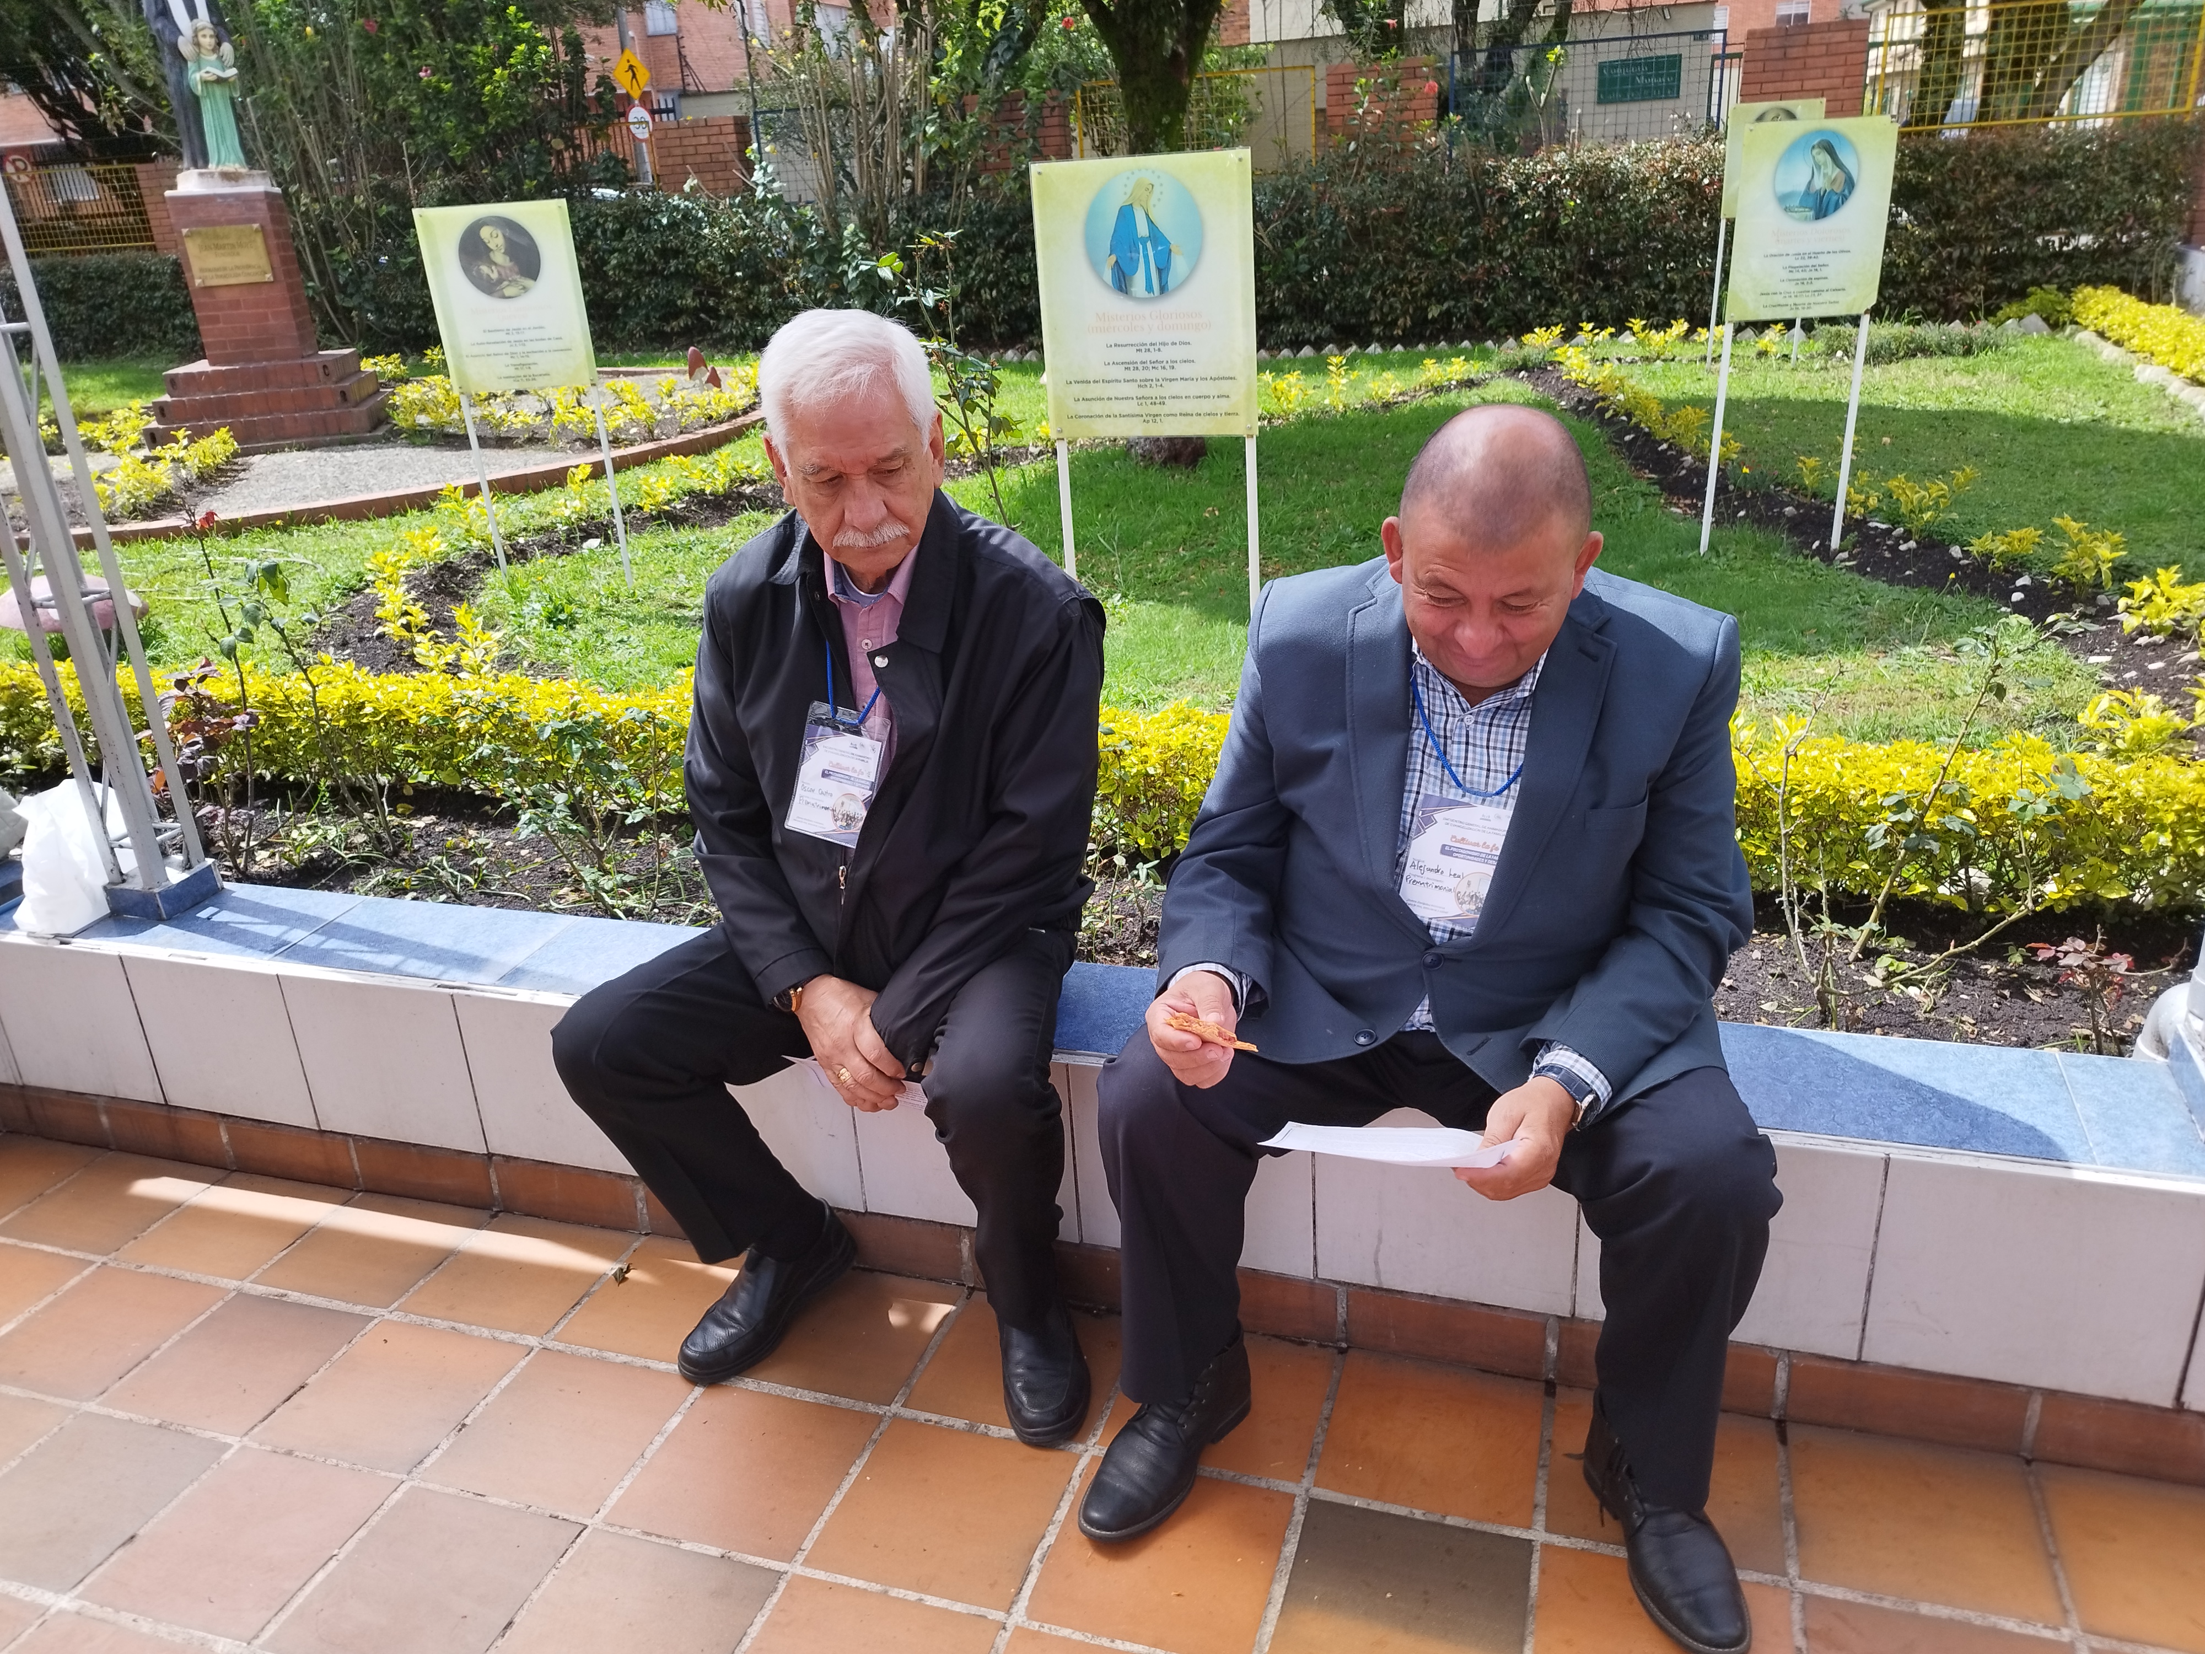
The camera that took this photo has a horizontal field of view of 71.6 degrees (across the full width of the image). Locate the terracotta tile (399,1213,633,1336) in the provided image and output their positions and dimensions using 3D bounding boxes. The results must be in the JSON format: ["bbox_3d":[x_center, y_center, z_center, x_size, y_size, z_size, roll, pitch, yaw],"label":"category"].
[{"bbox_3d":[-0.831,0.644,2.183,0.240,0.015,0.228,4,22,17],"label":"terracotta tile"}]

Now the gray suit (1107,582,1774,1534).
[{"bbox_3d":[0.373,0.185,1.696,0.671,0.955,0.563,5,22,20],"label":"gray suit"}]

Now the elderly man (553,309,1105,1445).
[{"bbox_3d":[-0.294,0.038,1.882,0.660,1.272,0.532,6,23,23],"label":"elderly man"}]

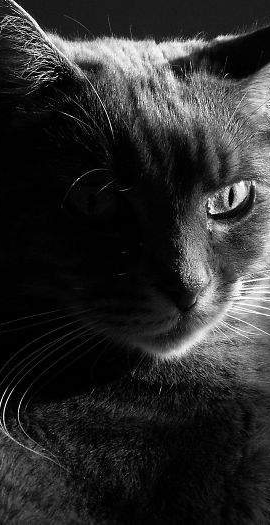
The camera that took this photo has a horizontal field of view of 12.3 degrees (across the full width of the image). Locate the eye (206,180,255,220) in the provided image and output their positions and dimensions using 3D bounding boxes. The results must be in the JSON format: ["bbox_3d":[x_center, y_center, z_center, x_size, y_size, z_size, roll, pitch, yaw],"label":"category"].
[{"bbox_3d":[0.033,-0.021,0.425,0.018,0.013,0.009,-10,15,-32],"label":"eye"}]

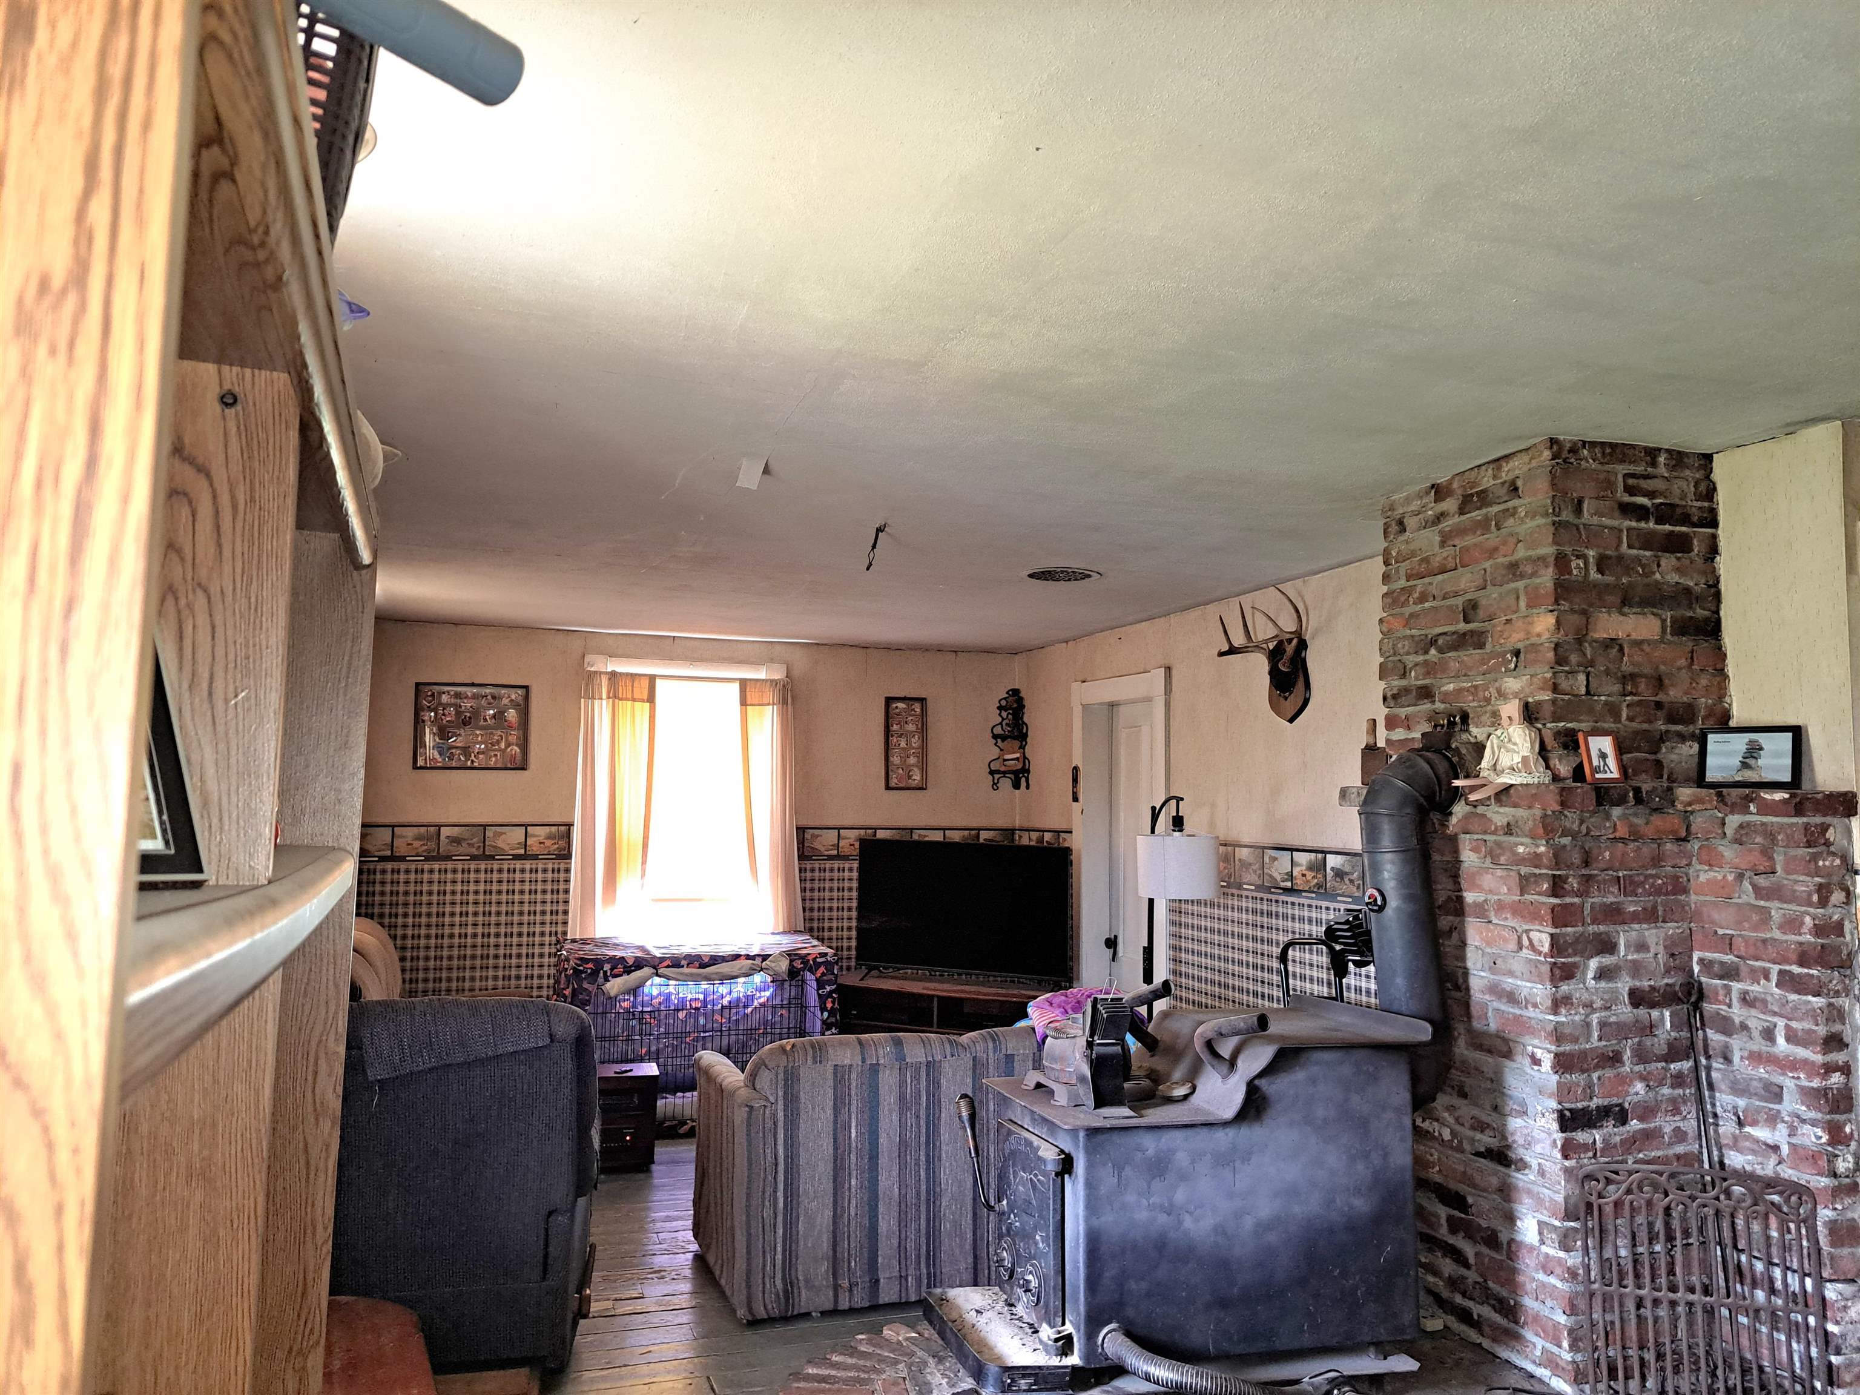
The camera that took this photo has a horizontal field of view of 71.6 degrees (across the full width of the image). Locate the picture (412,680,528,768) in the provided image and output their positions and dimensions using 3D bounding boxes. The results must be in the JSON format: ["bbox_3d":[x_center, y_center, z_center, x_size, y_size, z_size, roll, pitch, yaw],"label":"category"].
[{"bbox_3d":[-2.331,0.153,6.572,0.550,0.435,0.025,2,-5,-18],"label":"picture"}]

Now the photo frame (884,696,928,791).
[{"bbox_3d":[-0.128,0.264,7.295,0.248,0.522,0.025,2,-5,-18],"label":"photo frame"}]

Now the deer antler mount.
[{"bbox_3d":[1.237,-0.153,4.823,0.280,0.500,0.370,2,-5,-18],"label":"deer antler mount"}]

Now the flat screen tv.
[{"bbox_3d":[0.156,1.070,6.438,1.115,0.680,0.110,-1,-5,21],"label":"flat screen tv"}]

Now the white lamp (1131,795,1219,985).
[{"bbox_3d":[0.918,1.124,5.020,0.320,1.480,0.460,4,-5,-38],"label":"white lamp"}]

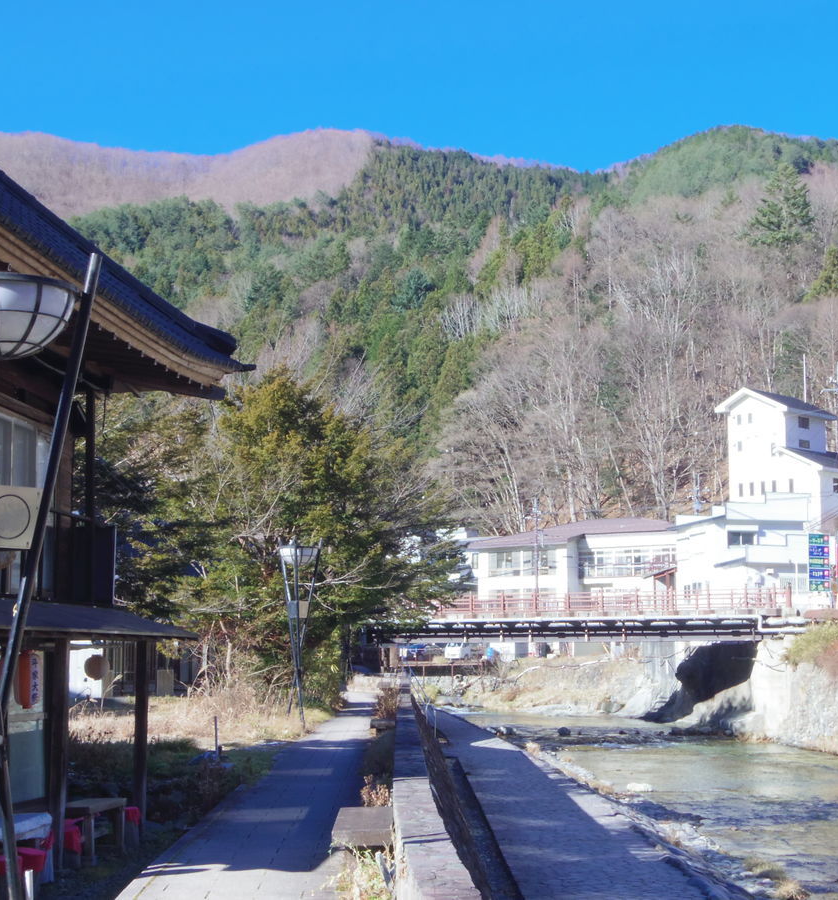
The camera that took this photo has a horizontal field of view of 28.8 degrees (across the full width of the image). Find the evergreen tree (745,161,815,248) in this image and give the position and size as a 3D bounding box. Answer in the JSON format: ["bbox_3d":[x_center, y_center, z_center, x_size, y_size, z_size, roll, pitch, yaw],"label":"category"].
[{"bbox_3d":[58.634,-38.791,265.000,11.000,16.500,11.000,0,-7,0],"label":"evergreen tree"}]

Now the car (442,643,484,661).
[{"bbox_3d":[3.618,16.000,131.000,1.500,1.800,3.500,-4,-8,30],"label":"car"}]

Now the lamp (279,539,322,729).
[{"bbox_3d":[-2.691,4.156,37.000,0.950,4.300,0.950,0,-7,0],"label":"lamp"}]

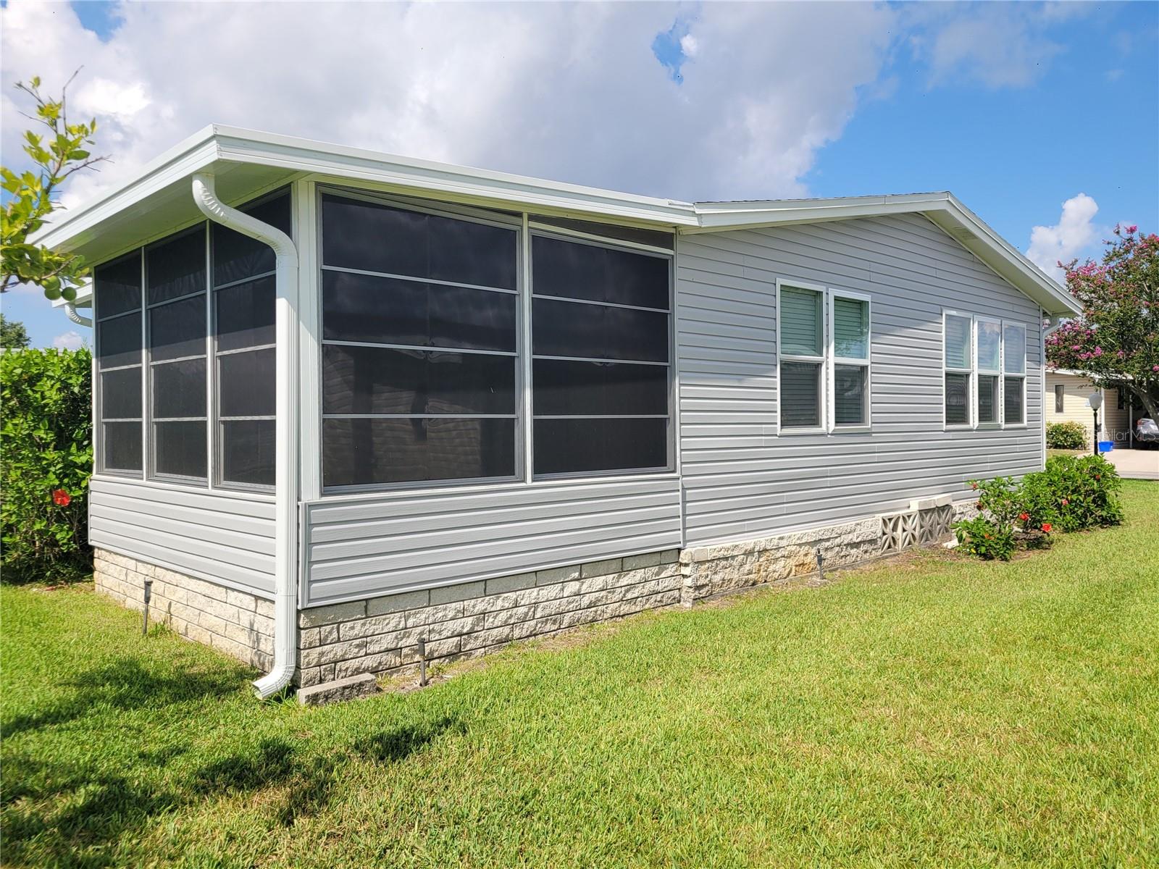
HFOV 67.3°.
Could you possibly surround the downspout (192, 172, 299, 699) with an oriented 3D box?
[{"bbox_3d":[-1.648,0.031,4.321,0.480,2.605,0.105,-1,1,-44],"label":"downspout"}]

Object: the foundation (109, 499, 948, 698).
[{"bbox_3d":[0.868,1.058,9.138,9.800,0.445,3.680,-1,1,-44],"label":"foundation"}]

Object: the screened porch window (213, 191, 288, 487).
[{"bbox_3d":[-1.859,-0.472,4.887,0.080,1.575,1.050,-1,1,-44],"label":"screened porch window"}]

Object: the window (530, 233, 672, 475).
[{"bbox_3d":[0.199,-0.518,6.074,1.415,1.620,0.080,-1,1,-44],"label":"window"}]

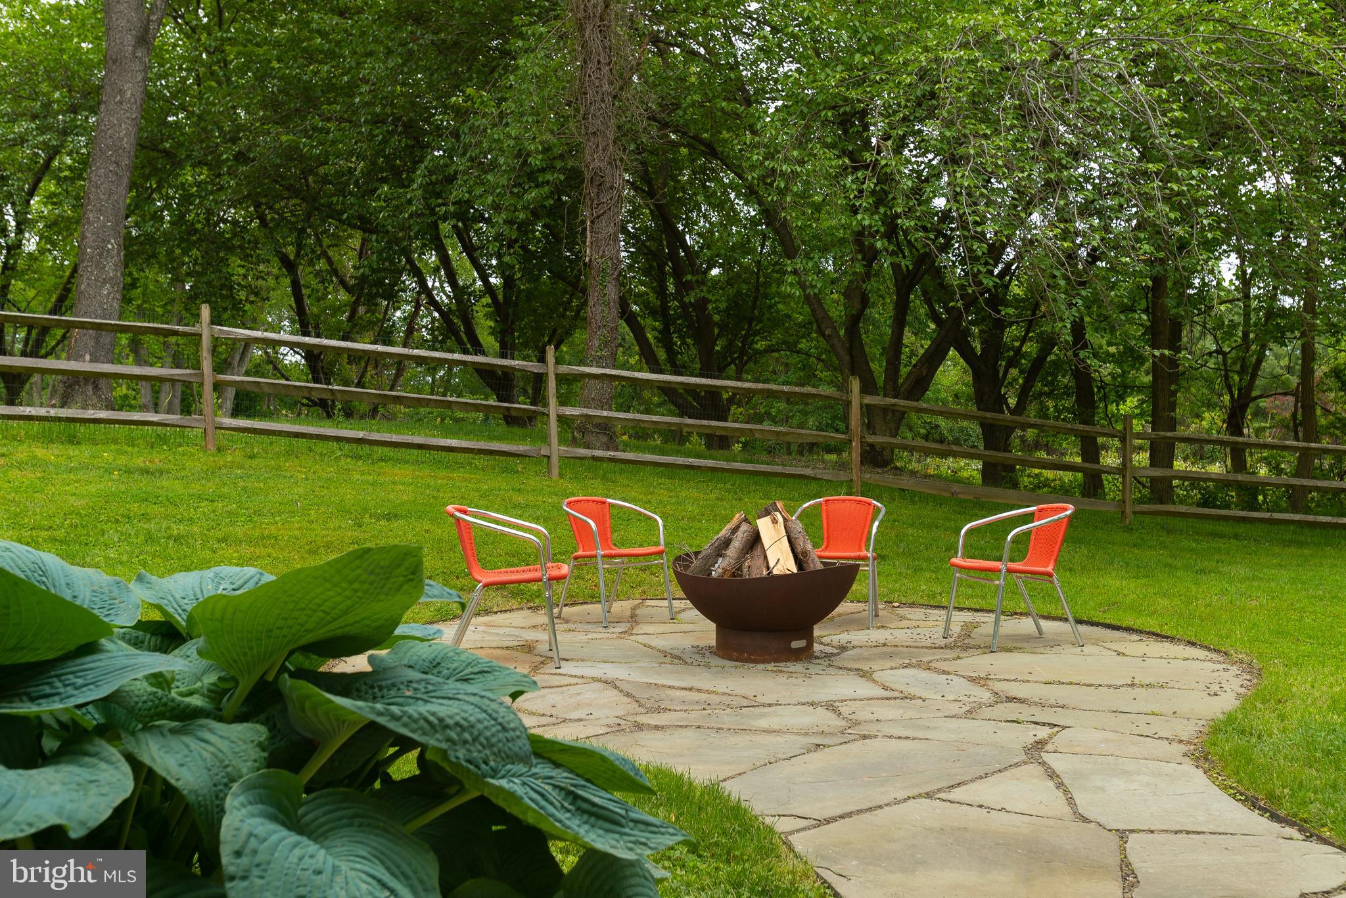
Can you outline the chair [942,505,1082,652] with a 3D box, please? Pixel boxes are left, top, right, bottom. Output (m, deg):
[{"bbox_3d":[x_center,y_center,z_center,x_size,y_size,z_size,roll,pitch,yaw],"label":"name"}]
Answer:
[{"bbox_3d":[1.807,0.660,6.504,0.592,0.725,0.542,0,0,-15],"label":"chair"}]

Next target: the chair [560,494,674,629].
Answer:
[{"bbox_3d":[-0.375,0.666,7.449,0.542,0.725,0.592,0,-1,-41],"label":"chair"}]

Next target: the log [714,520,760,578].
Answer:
[{"bbox_3d":[0.275,0.539,5.974,0.085,0.420,0.085,33,-19,0],"label":"log"}]

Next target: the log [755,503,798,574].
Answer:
[{"bbox_3d":[0.517,0.489,5.932,0.115,0.430,0.100,-14,-25,0],"label":"log"}]

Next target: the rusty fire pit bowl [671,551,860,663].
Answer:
[{"bbox_3d":[0.459,0.783,6.074,0.923,0.470,0.923,0,0,0],"label":"rusty fire pit bowl"}]

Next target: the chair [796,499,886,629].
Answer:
[{"bbox_3d":[0.990,0.666,7.375,0.542,0.725,0.592,0,0,20],"label":"chair"}]

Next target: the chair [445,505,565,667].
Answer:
[{"bbox_3d":[-0.803,0.654,5.981,0.592,0.725,0.542,0,0,-1],"label":"chair"}]

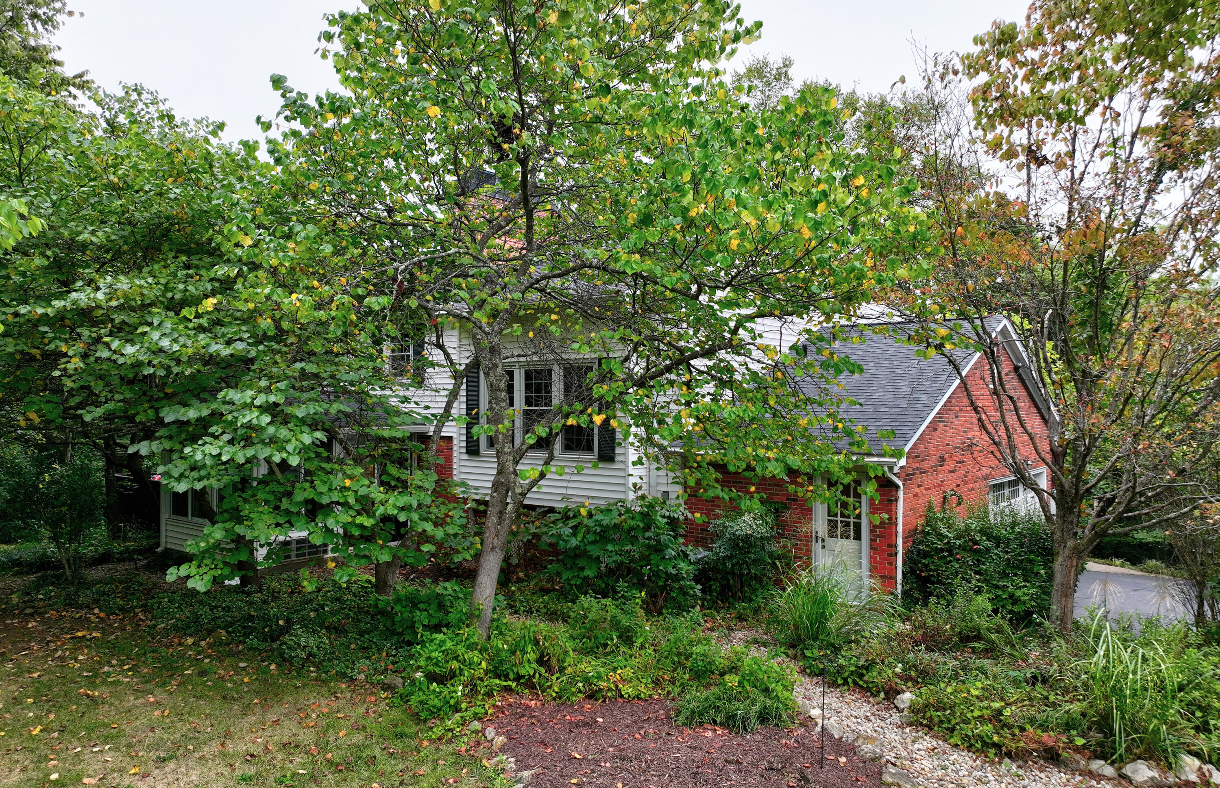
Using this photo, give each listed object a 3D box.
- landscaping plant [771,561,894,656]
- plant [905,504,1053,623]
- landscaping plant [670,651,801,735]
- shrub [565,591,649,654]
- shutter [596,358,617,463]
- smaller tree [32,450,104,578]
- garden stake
[{"bbox_3d":[3.027,2.833,11.559,1.550,1.100,1.350,0,-1,14],"label":"landscaping plant"},{"bbox_3d":[5.794,2.606,13.313,1.600,1.600,2.000,-1,-1,39],"label":"plant"},{"bbox_3d":[1.319,3.134,8.974,1.270,0.460,1.050,0,-1,0],"label":"landscaping plant"},{"bbox_3d":[-0.052,3.068,11.505,1.080,0.640,0.920,0,-1,0],"label":"shrub"},{"bbox_3d":[-0.051,0.276,14.500,0.375,1.780,0.045,-1,-1,39],"label":"shutter"},{"bbox_3d":[-10.000,2.230,15.600,1.250,2.350,1.250,0,0,-33],"label":"smaller tree"},{"bbox_3d":[1.935,2.896,7.650,0.025,0.990,0.025,1,-1,0],"label":"garden stake"}]

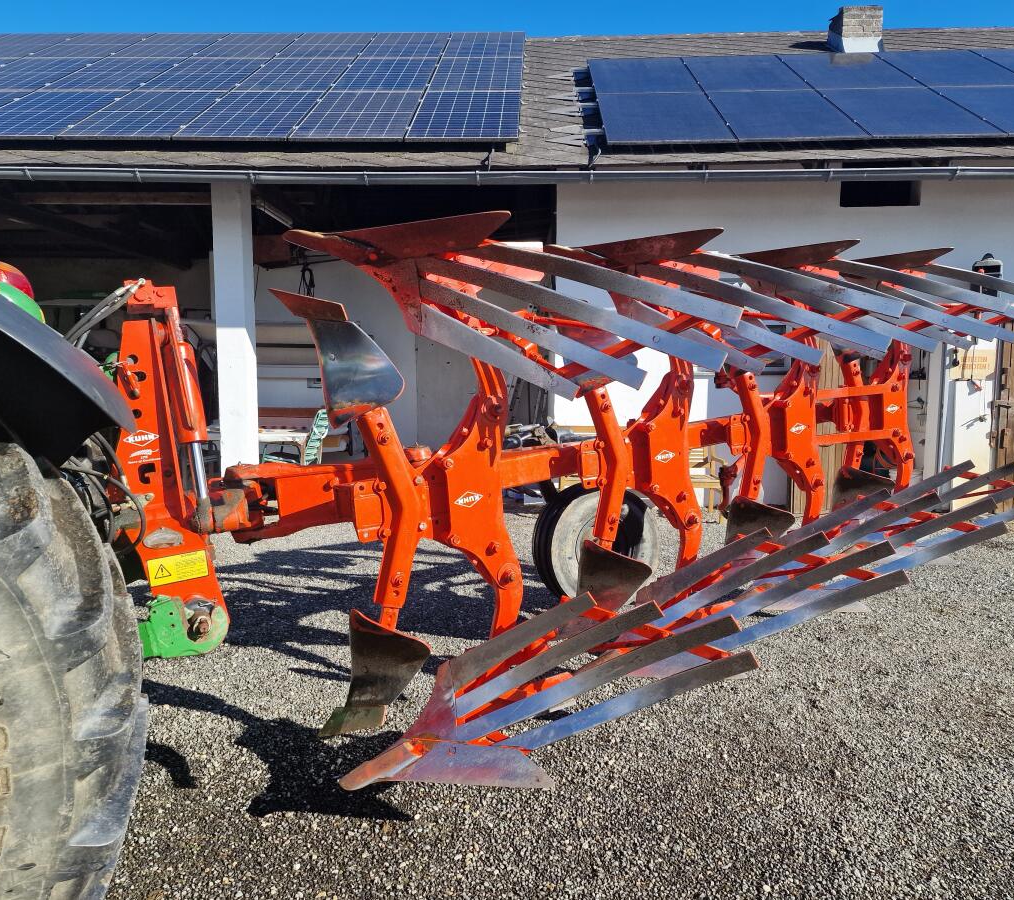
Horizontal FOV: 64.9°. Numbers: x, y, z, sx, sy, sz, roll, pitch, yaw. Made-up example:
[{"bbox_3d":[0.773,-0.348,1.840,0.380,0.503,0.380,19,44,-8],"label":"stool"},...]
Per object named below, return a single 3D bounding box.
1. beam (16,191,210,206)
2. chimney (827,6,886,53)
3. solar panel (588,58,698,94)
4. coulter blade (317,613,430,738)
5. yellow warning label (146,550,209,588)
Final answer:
[{"bbox_3d":[-4.650,-3.142,9.922,2.950,0.150,0.150,0,6,2],"label":"beam"},{"bbox_3d":[4.622,-5.455,10.530,0.520,0.572,0.450,0,6,2],"label":"chimney"},{"bbox_3d":[1.534,-4.269,9.120,1.134,0.035,1.722,0,37,2],"label":"solar panel"},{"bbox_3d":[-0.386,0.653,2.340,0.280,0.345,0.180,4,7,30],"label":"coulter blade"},{"bbox_3d":[-0.774,0.280,1.880,0.127,0.063,0.002,-9,9,-18],"label":"yellow warning label"}]

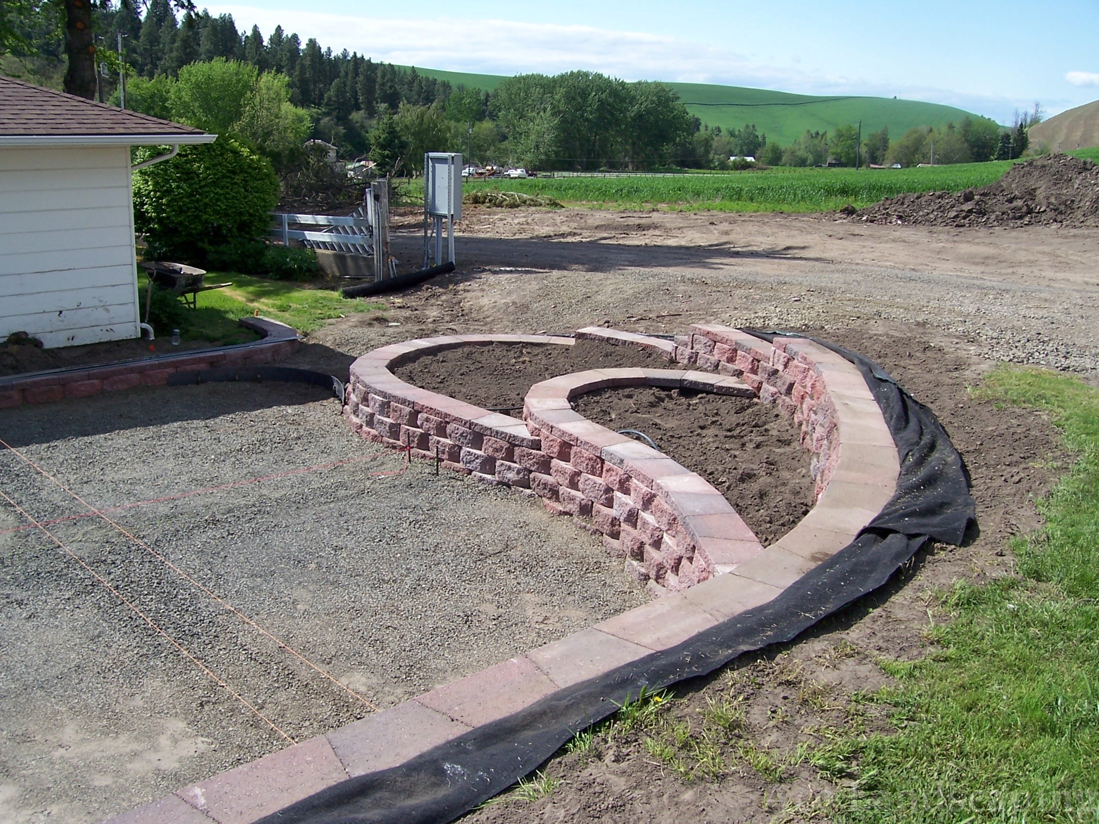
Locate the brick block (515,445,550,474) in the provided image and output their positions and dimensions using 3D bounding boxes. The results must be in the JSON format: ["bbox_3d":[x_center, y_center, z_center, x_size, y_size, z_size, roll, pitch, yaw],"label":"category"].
[{"bbox_3d":[-0.017,0.354,8.079,0.280,0.152,0.430,-11,18,-40],"label":"brick block"}]

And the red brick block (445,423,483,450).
[{"bbox_3d":[-0.568,0.196,8.688,0.280,0.152,0.430,-11,18,-40],"label":"red brick block"}]

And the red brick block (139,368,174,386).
[{"bbox_3d":[-4.414,-0.401,12.006,0.280,0.152,0.420,13,18,40],"label":"red brick block"}]

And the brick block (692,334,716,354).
[{"bbox_3d":[1.727,-0.696,11.196,0.280,0.152,0.430,-5,15,-24],"label":"brick block"}]

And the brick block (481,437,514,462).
[{"bbox_3d":[-0.286,0.280,8.365,0.280,0.152,0.420,-11,18,-40],"label":"brick block"}]

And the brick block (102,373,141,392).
[{"bbox_3d":[-4.693,-0.332,11.710,0.280,0.152,0.420,13,19,42],"label":"brick block"}]

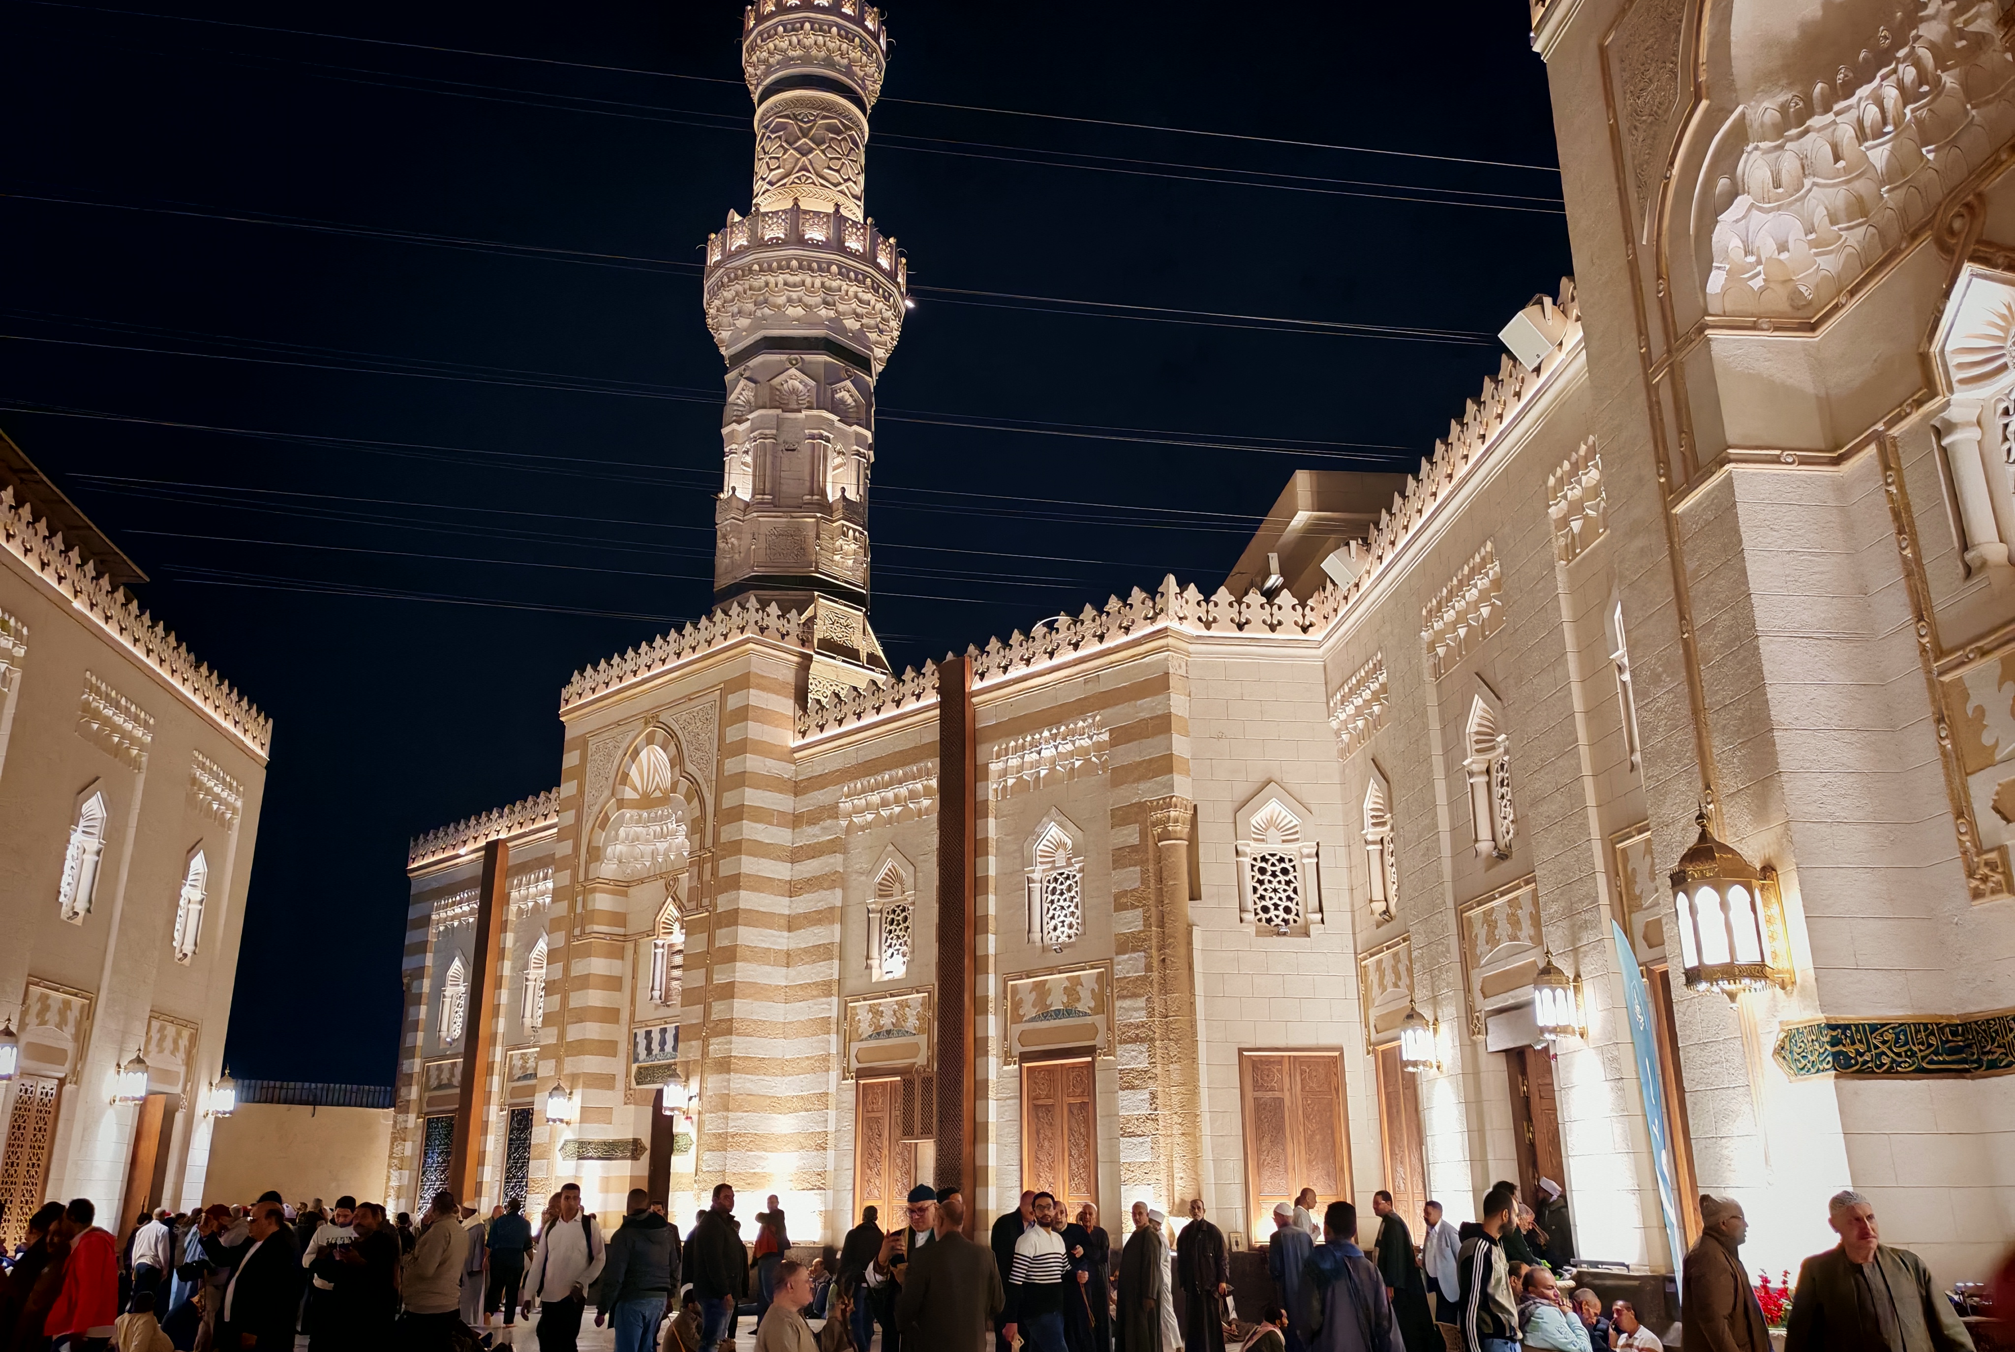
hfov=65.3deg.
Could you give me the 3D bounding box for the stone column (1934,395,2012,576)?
[{"bbox_3d":[6.239,-1.187,10.040,0.300,1.140,0.300,2,-19,-6],"label":"stone column"}]

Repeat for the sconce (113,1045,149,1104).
[{"bbox_3d":[-12.541,5.744,22.541,0.425,0.790,0.385,2,-19,-6],"label":"sconce"}]

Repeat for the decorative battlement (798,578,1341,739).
[{"bbox_3d":[0.431,-0.018,26.600,10.200,0.850,2.100,-18,-25,42],"label":"decorative battlement"}]

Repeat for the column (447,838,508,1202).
[{"bbox_3d":[-11.831,8.324,35.068,0.570,9.350,0.280,-18,-25,42],"label":"column"}]

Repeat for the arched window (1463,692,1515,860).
[{"bbox_3d":[5.267,1.079,17.027,0.263,2.035,1.164,2,-19,-6],"label":"arched window"}]

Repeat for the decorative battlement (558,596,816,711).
[{"bbox_3d":[-6.574,-0.199,31.845,6.600,0.830,1.500,-18,-25,42],"label":"decorative battlement"}]

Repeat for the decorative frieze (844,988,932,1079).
[{"bbox_3d":[-1.884,5.550,24.457,2.095,1.265,0.152,-18,-25,42],"label":"decorative frieze"}]

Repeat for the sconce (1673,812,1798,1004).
[{"bbox_3d":[4.802,1.522,10.546,0.700,1.360,0.600,2,-19,-6],"label":"sconce"}]

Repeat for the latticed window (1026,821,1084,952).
[{"bbox_3d":[0.772,3.268,24.297,1.220,2.020,0.250,-18,-25,42],"label":"latticed window"}]

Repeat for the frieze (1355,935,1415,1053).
[{"bbox_3d":[5.191,4.385,21.609,0.130,1.400,2.150,2,-19,-6],"label":"frieze"}]

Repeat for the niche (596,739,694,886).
[{"bbox_3d":[-6.682,2.539,30.792,3.300,2.400,0.850,-18,-25,42],"label":"niche"}]

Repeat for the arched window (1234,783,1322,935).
[{"bbox_3d":[3.675,2.547,21.389,1.184,2.035,0.263,2,-19,-6],"label":"arched window"}]

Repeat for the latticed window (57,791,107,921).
[{"bbox_3d":[-12.873,2.448,21.835,0.263,1.903,1.134,2,-19,-6],"label":"latticed window"}]

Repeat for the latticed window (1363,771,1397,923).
[{"bbox_3d":[4.889,2.227,20.455,0.263,2.035,1.164,2,-19,-6],"label":"latticed window"}]

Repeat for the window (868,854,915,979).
[{"bbox_3d":[-1.926,4.144,26.795,1.220,2.050,0.250,-18,-25,42],"label":"window"}]

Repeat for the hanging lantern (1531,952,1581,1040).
[{"bbox_3d":[5.479,3.164,15.674,0.450,0.950,0.390,2,-19,-6],"label":"hanging lantern"}]

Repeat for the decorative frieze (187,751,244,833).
[{"bbox_3d":[-14.050,2.112,27.745,0.220,0.950,2.300,2,-19,-6],"label":"decorative frieze"}]

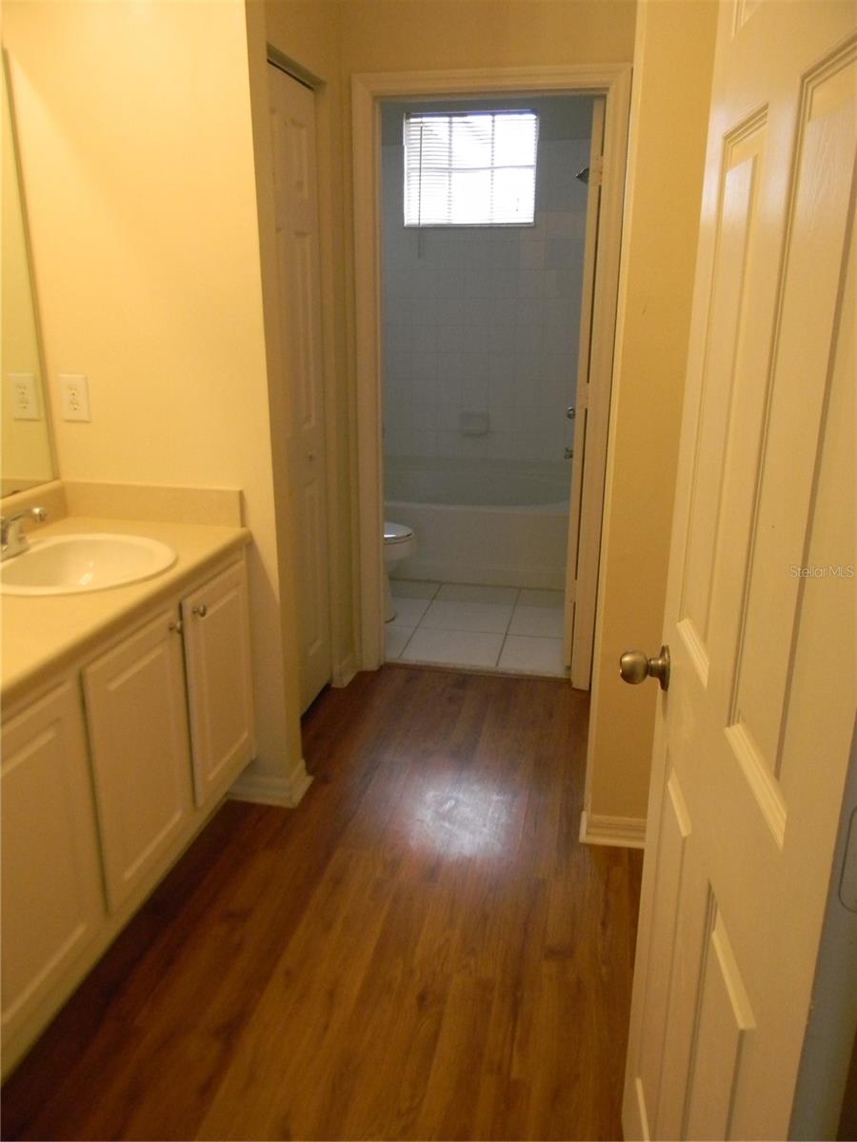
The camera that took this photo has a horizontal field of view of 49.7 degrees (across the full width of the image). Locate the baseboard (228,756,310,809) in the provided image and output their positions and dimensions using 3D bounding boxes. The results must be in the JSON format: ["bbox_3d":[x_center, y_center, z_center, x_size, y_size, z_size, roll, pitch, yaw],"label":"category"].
[{"bbox_3d":[-0.470,0.619,2.771,0.204,0.074,0.181,4,17,11],"label":"baseboard"}]

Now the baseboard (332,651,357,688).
[{"bbox_3d":[-0.320,0.379,3.558,0.050,0.075,0.171,4,17,11],"label":"baseboard"}]

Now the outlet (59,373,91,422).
[{"bbox_3d":[-0.944,-0.461,2.461,0.079,0.123,0.007,4,17,11],"label":"outlet"}]

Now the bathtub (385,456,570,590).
[{"bbox_3d":[0.108,-0.290,5.169,1.524,0.420,1.015,4,17,11],"label":"bathtub"}]

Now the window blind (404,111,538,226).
[{"bbox_3d":[0.232,-2.258,5.202,0.753,0.594,0.040,4,17,11],"label":"window blind"}]

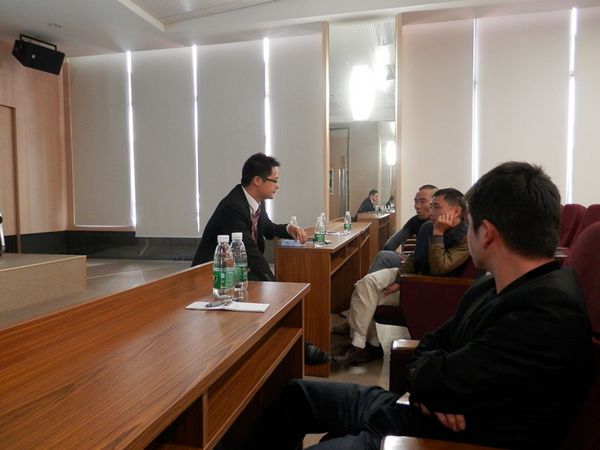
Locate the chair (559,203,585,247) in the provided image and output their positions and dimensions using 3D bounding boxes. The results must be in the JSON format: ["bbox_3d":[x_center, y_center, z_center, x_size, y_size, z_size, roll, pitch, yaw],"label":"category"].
[{"bbox_3d":[2.106,0.322,3.737,0.660,1.000,0.570,0,3,13],"label":"chair"}]

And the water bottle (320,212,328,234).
[{"bbox_3d":[0.191,0.004,3.518,0.062,0.192,0.062,0,3,13],"label":"water bottle"}]

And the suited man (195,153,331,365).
[{"bbox_3d":[-0.200,0.258,2.400,0.740,1.280,0.580,0,3,13],"label":"suited man"}]

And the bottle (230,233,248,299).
[{"bbox_3d":[-0.210,0.122,1.470,0.062,0.192,0.062,0,3,13],"label":"bottle"}]

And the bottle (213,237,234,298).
[{"bbox_3d":[-0.242,0.128,1.378,0.062,0.192,0.062,0,3,13],"label":"bottle"}]

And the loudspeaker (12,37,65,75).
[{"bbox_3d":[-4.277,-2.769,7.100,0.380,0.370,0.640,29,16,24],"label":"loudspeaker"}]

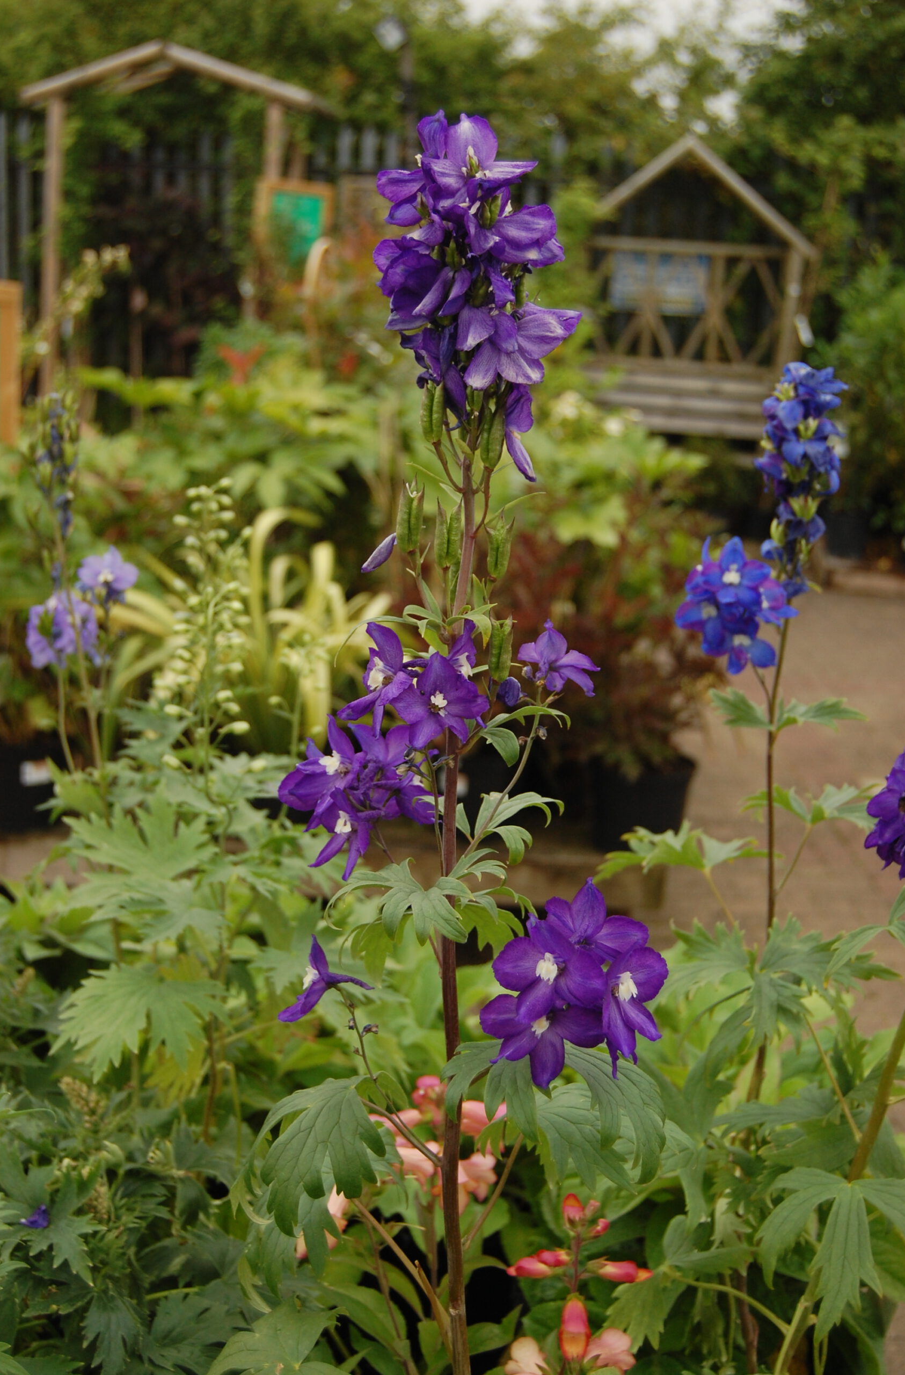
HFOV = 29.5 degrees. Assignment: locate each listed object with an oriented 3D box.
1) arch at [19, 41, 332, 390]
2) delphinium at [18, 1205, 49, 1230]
[{"bbox_3d":[-1.333,-1.799,8.021,1.340,2.200,0.620,5,12,4],"label":"arch"},{"bbox_3d":[-0.273,0.345,1.120,0.021,0.014,0.018,4,12,0],"label":"delphinium"}]

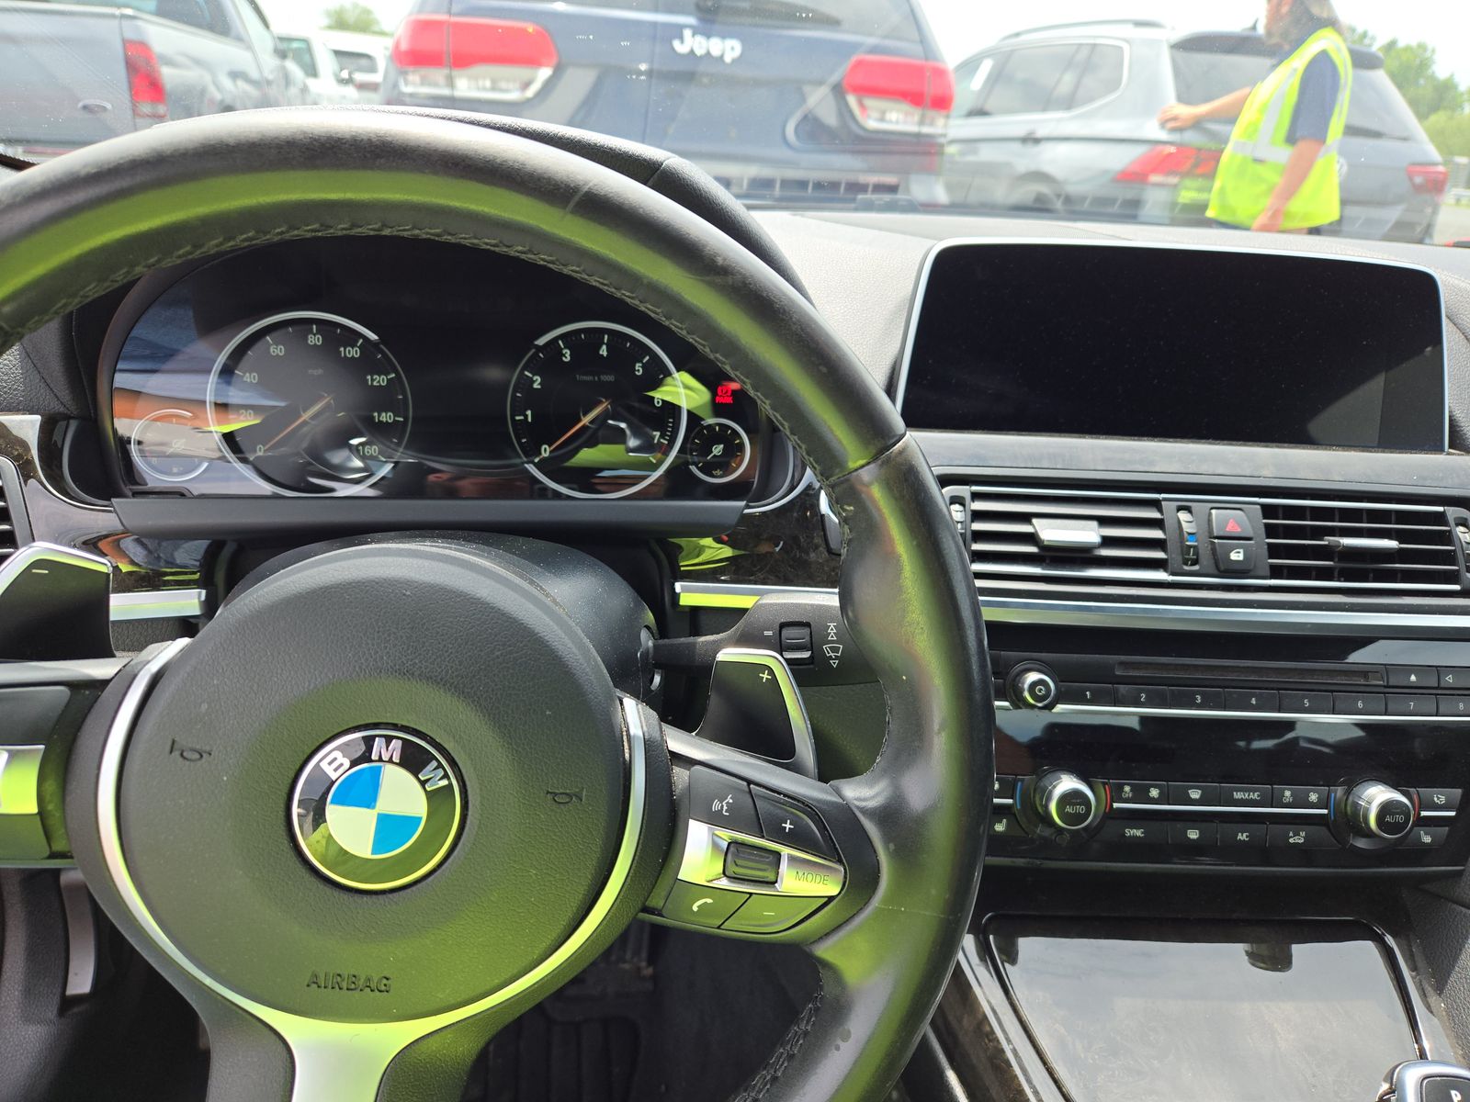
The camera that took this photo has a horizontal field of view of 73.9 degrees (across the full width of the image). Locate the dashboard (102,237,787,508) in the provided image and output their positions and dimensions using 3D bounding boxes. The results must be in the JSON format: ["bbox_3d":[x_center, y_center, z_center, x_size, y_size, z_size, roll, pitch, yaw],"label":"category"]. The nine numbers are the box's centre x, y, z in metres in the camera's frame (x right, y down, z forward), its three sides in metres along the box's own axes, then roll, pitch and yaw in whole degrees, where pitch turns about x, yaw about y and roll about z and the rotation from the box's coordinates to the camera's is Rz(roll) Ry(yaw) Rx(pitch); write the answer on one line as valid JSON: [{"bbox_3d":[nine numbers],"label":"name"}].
[{"bbox_3d":[-0.118,-0.079,0.420,0.274,0.114,0.045,0,12,-11],"label":"dashboard"}]

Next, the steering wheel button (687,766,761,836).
[{"bbox_3d":[-0.003,0.077,0.303,0.024,0.017,0.007,12,-4,-9],"label":"steering wheel button"}]

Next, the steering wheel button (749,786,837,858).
[{"bbox_3d":[0.018,0.085,0.307,0.028,0.017,0.007,12,-4,-9],"label":"steering wheel button"}]

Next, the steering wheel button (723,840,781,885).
[{"bbox_3d":[0.005,0.097,0.304,0.016,0.011,0.007,11,-3,-9],"label":"steering wheel button"}]

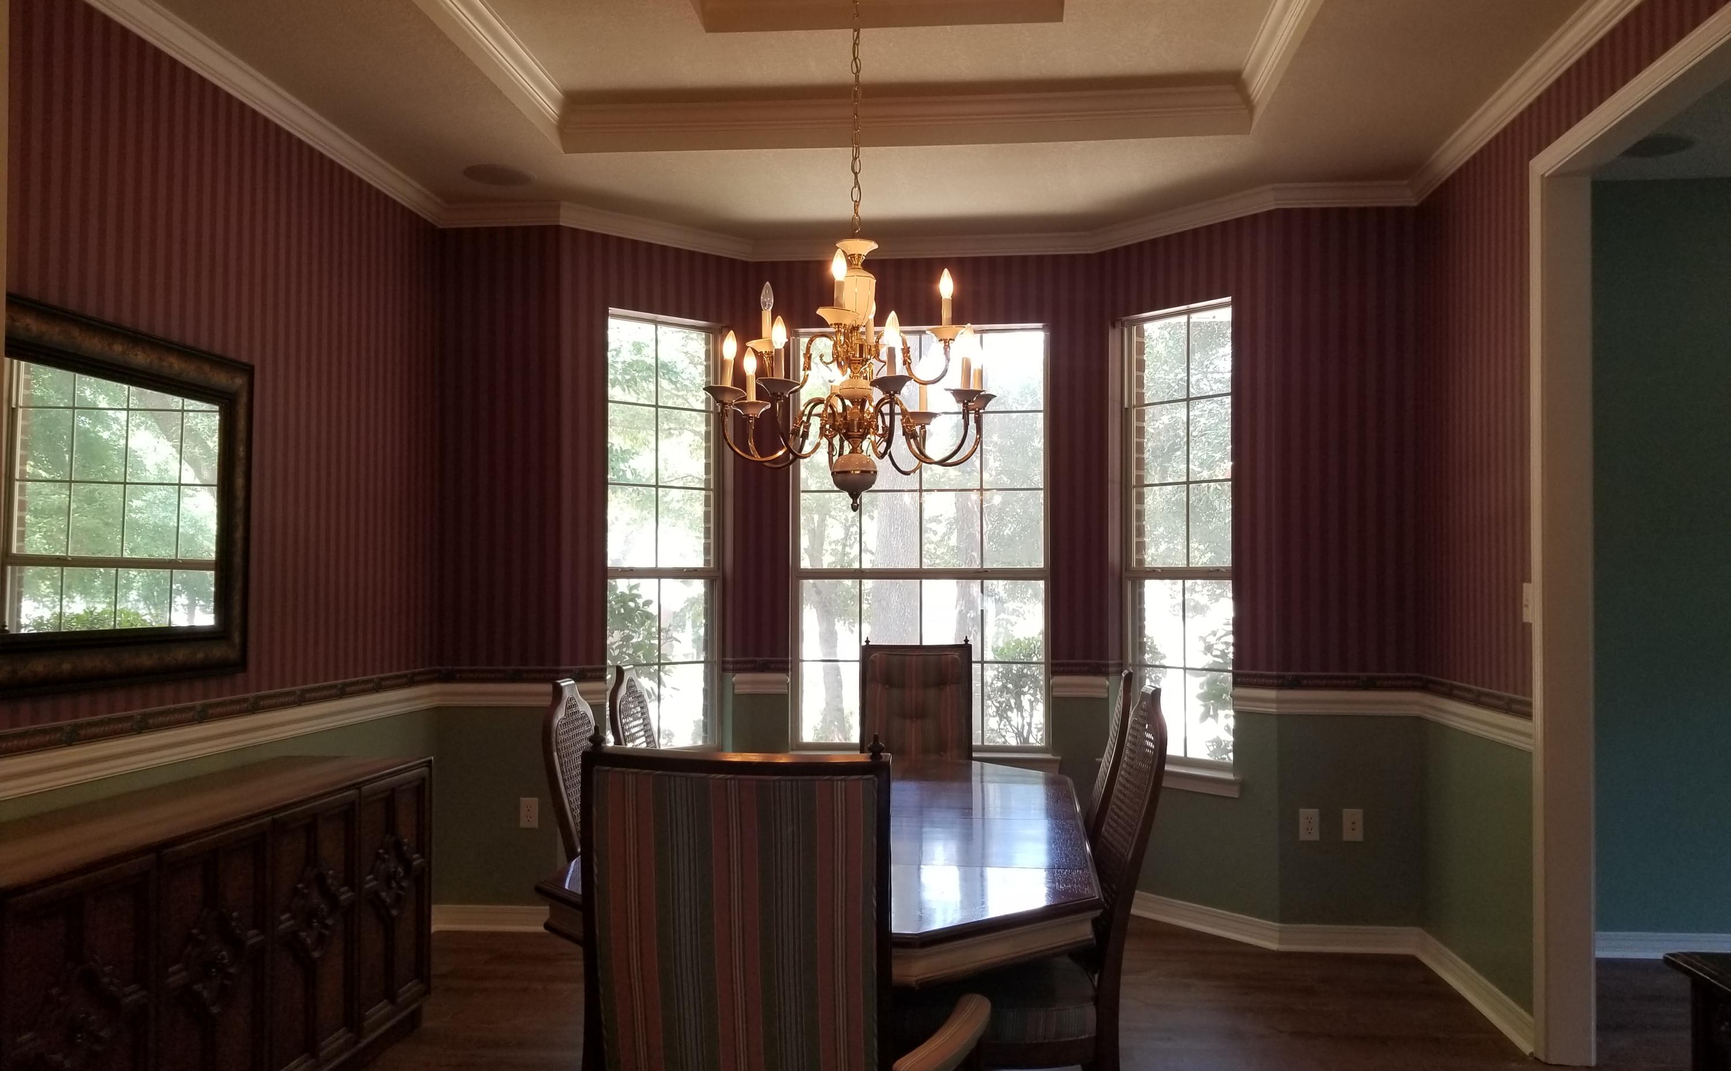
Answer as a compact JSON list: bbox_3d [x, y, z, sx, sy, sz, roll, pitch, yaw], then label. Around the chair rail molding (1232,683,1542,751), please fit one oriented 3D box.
[{"bbox_3d":[1.606,0.583,4.207,0.625,0.090,1.120,0,-2,6],"label":"chair rail molding"}]

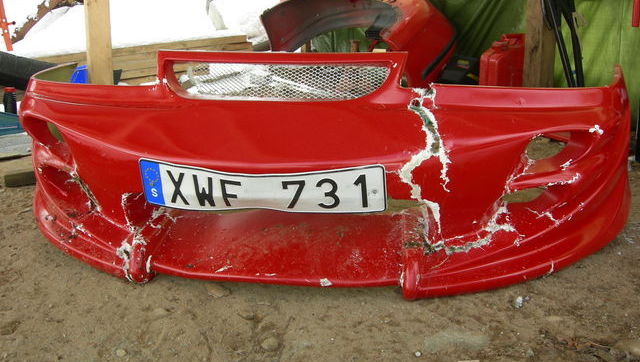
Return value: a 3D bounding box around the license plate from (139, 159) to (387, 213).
[{"bbox_3d":[-0.124,0.013,1.372,0.510,0.112,0.045,2,33,8],"label":"license plate"}]

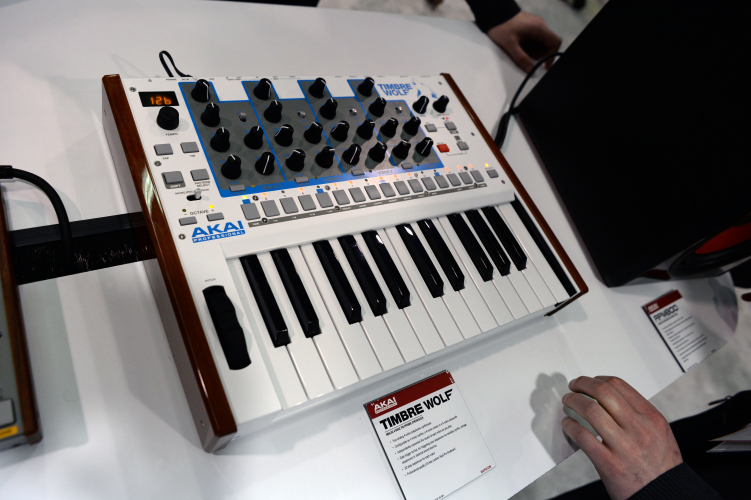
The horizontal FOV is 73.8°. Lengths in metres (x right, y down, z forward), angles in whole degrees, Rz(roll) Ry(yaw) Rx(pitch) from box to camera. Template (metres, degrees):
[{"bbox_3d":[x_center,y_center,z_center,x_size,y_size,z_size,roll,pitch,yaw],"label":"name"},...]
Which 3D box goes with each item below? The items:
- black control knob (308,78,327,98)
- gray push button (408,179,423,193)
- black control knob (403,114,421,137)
[{"bbox_3d":[-0.062,-0.180,0.552,0.018,0.017,0.018,28,51,-7],"label":"black control knob"},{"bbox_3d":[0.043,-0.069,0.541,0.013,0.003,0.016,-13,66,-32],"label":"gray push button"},{"bbox_3d":[0.043,-0.142,0.568,0.018,0.016,0.018,-13,67,-32],"label":"black control knob"}]

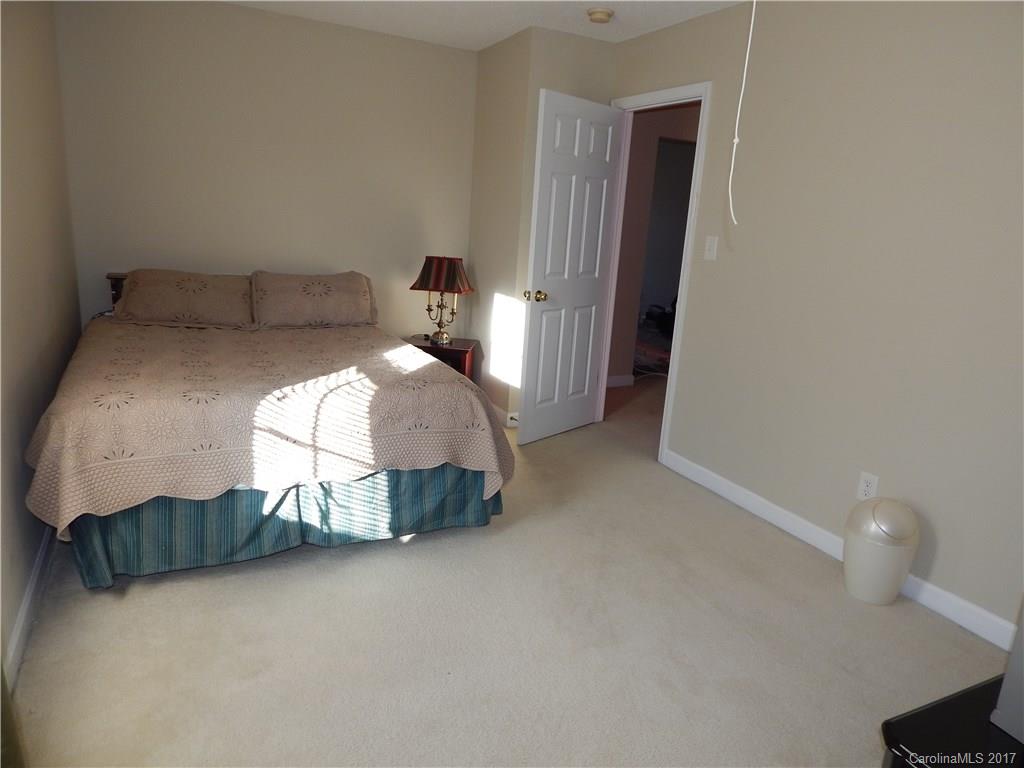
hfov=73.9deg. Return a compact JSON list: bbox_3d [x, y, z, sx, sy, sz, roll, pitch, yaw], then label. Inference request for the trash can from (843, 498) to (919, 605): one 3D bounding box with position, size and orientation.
[{"bbox_3d":[1.448,0.647,2.699,0.255,0.402,0.255,5,14,5],"label":"trash can"}]

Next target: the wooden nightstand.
[{"bbox_3d":[-0.496,-0.033,4.685,0.470,0.515,0.370,5,14,7],"label":"wooden nightstand"}]

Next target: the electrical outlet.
[{"bbox_3d":[1.495,0.433,2.857,0.010,0.118,0.077,-4,16,-27],"label":"electrical outlet"}]

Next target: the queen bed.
[{"bbox_3d":[-1.227,-0.014,3.499,1.740,0.960,2.120,-4,16,-27],"label":"queen bed"}]

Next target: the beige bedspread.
[{"bbox_3d":[-1.208,0.059,3.460,1.780,0.460,2.020,-4,16,-27],"label":"beige bedspread"}]

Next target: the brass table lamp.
[{"bbox_3d":[-0.472,-0.553,4.532,0.370,0.575,0.250,6,14,11],"label":"brass table lamp"}]

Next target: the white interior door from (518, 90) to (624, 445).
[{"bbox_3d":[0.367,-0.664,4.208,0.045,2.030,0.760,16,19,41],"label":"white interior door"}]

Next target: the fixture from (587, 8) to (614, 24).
[{"bbox_3d":[0.469,-1.944,3.605,0.143,0.045,0.143,3,14,-1],"label":"fixture"}]

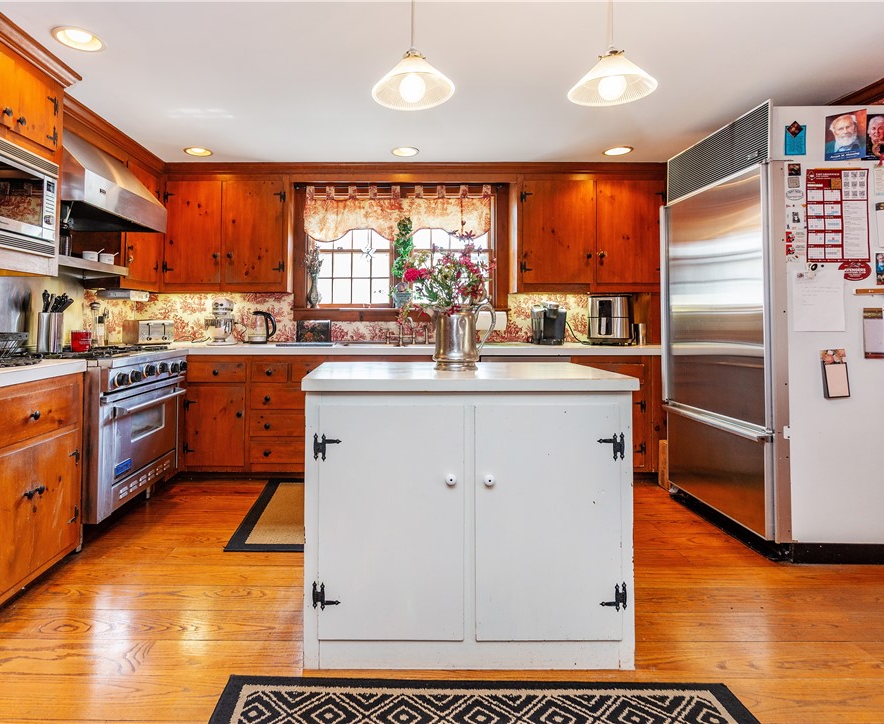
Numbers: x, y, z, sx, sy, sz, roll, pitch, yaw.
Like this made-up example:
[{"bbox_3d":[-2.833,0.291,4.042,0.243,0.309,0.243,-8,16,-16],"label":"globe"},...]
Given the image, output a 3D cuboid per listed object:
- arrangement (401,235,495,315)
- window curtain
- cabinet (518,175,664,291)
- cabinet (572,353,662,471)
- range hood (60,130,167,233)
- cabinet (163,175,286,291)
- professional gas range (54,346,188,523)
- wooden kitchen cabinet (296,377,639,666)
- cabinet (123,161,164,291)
[{"bbox_3d":[0.022,-0.321,1.770,0.330,0.285,0.290,0,2,0],"label":"arrangement"},{"bbox_3d":[-0.350,-1.170,3.820,1.490,0.440,0.070,0,3,-2],"label":"window curtain"},{"bbox_3d":[1.115,-0.965,3.730,1.100,0.870,0.310,0,3,-2],"label":"cabinet"},{"bbox_3d":[1.147,0.336,3.540,0.610,0.800,0.600,0,2,-2],"label":"cabinet"},{"bbox_3d":[-1.988,-0.991,2.630,0.600,0.440,0.820,0,2,-6],"label":"range hood"},{"bbox_3d":[-1.616,-0.955,3.715,0.934,0.860,0.330,0,2,-2],"label":"cabinet"},{"bbox_3d":[-2.065,0.375,2.800,0.700,0.930,0.910,0,3,-6],"label":"professional gas range"},{"bbox_3d":[0.075,0.508,1.800,1.040,0.880,0.560,0,3,-2],"label":"wooden kitchen cabinet"},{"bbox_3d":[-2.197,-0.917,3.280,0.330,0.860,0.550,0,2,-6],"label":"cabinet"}]

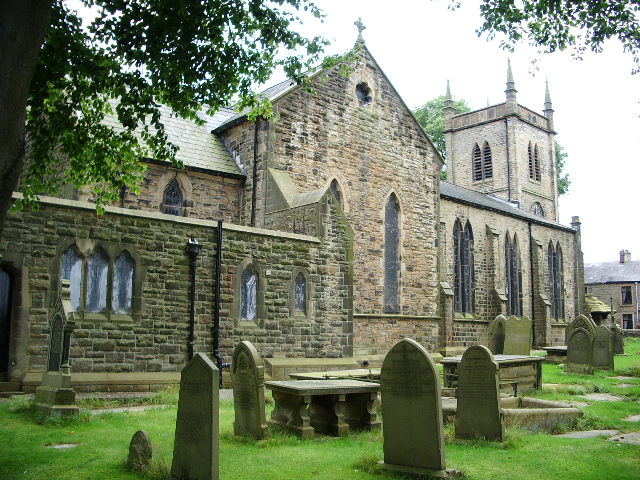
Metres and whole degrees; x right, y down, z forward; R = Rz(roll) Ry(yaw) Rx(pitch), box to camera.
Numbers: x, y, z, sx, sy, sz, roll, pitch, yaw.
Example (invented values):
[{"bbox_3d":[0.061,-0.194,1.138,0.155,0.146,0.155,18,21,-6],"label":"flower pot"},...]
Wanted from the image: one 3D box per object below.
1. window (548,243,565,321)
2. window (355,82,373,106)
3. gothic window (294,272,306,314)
[{"bbox_3d":[11.943,2.038,33.050,1.650,4.024,0.250,9,-12,-42],"label":"window"},{"bbox_3d":[1.618,-5.537,24.732,0.976,0.953,0.220,9,-12,-42],"label":"window"},{"bbox_3d":[-0.600,1.511,18.451,0.443,1.165,0.220,9,-12,-42],"label":"gothic window"}]

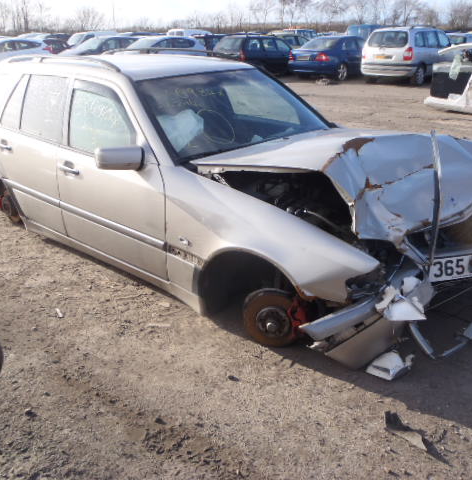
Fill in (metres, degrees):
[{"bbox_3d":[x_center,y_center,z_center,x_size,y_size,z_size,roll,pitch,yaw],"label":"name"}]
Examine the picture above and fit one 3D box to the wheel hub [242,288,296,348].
[{"bbox_3d":[0.155,0.386,2.486,0.290,0.290,0.120,18,28,39],"label":"wheel hub"}]

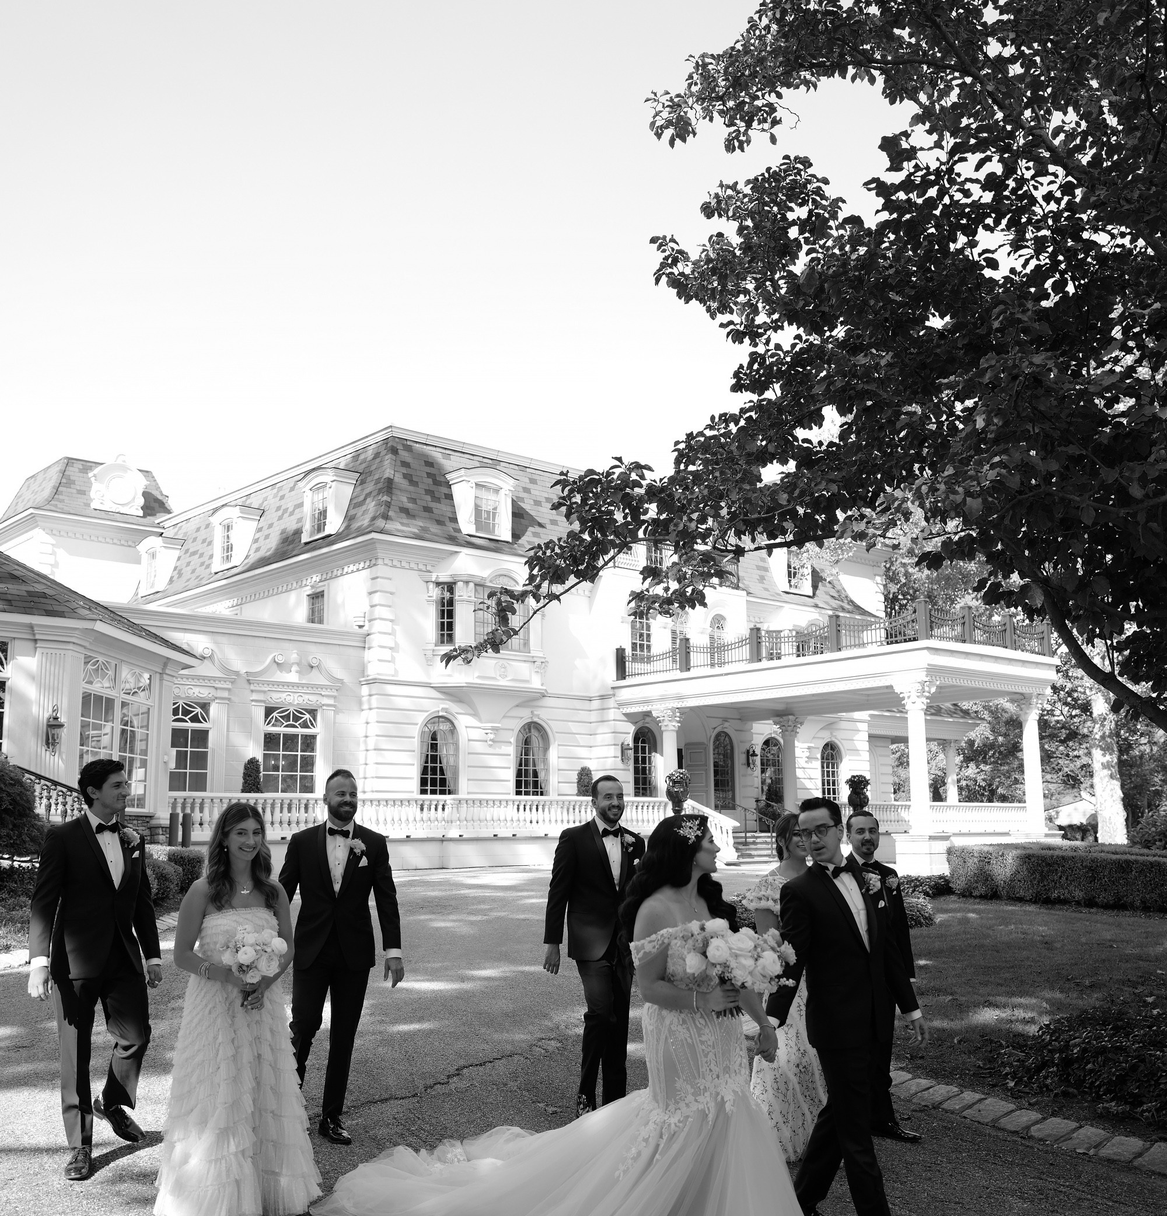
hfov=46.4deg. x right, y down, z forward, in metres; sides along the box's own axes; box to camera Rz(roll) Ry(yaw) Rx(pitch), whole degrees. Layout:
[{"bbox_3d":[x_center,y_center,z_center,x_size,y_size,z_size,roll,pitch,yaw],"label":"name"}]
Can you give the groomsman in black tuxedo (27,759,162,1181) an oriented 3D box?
[{"bbox_3d":[-2.290,1.635,6.387,0.600,1.840,0.560,6,-12,-35],"label":"groomsman in black tuxedo"}]

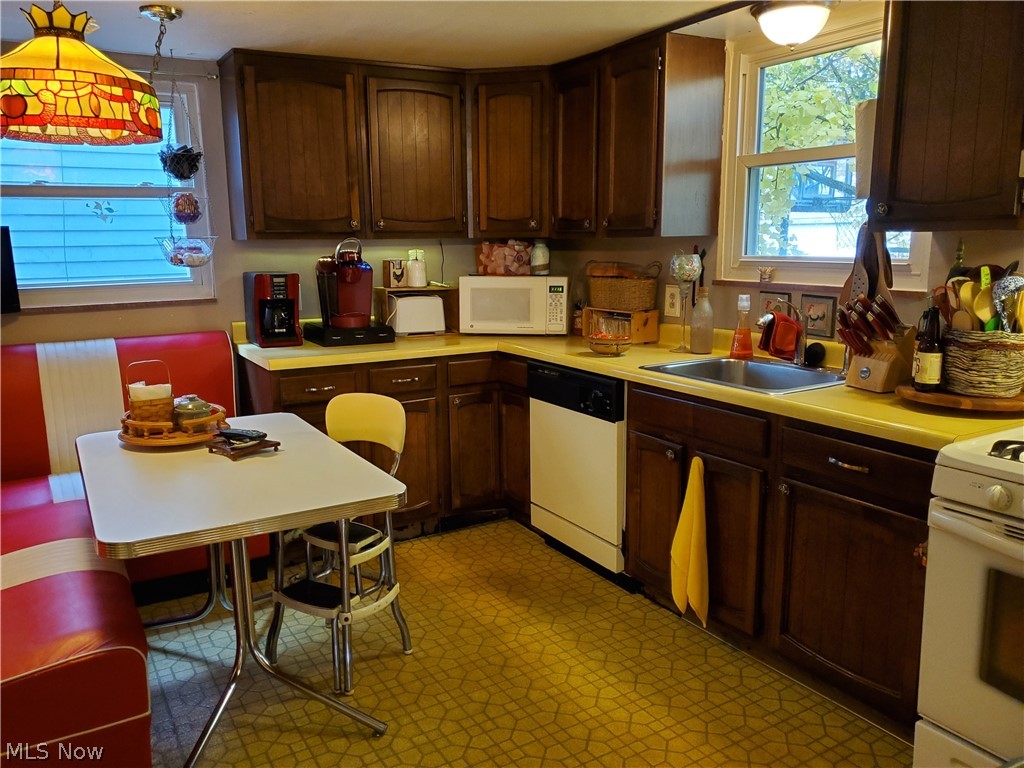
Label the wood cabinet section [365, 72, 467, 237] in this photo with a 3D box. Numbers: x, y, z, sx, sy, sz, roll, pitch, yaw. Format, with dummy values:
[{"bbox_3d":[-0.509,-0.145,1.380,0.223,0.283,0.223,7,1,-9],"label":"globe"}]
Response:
[{"bbox_3d":[-0.517,-1.081,3.694,0.535,0.750,0.320,-7,13,-31],"label":"wood cabinet section"}]

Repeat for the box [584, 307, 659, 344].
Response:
[{"bbox_3d":[0.509,-0.282,3.601,0.164,0.145,0.364,-7,12,-31],"label":"box"}]

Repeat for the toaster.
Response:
[{"bbox_3d":[-0.475,-0.343,3.845,0.250,0.185,0.160,-4,11,-17],"label":"toaster"}]

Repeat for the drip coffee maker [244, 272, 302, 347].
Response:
[{"bbox_3d":[-1.088,-0.344,3.502,0.180,0.330,0.235,-7,12,-29],"label":"drip coffee maker"}]

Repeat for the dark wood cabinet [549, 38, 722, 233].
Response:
[{"bbox_3d":[0.504,-1.023,3.338,0.324,0.761,0.767,-7,12,-31],"label":"dark wood cabinet"}]

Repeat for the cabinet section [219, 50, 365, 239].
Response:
[{"bbox_3d":[-0.967,-1.026,3.418,0.528,0.760,0.320,-7,13,-31],"label":"cabinet section"}]

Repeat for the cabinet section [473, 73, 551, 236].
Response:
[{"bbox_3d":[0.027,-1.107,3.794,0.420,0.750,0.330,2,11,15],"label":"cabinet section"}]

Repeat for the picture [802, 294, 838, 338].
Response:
[{"bbox_3d":[1.111,-0.245,2.788,0.020,0.145,0.137,-7,12,-31],"label":"picture"}]

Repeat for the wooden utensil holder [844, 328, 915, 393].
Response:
[{"bbox_3d":[1.137,-0.085,2.352,0.185,0.187,0.125,-7,12,-31],"label":"wooden utensil holder"}]

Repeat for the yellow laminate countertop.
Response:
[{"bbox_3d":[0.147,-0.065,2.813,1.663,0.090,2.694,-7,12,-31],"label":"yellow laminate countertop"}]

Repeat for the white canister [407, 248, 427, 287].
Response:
[{"bbox_3d":[-0.472,-0.576,3.805,0.098,0.188,0.098,0,10,0],"label":"white canister"}]

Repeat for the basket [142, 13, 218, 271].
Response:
[{"bbox_3d":[-1.370,-0.921,3.161,0.260,0.890,0.260,-7,12,-29],"label":"basket"}]

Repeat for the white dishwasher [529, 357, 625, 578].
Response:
[{"bbox_3d":[0.494,0.302,3.307,0.600,0.795,0.600,-7,12,-31],"label":"white dishwasher"}]

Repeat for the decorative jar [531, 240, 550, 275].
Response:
[{"bbox_3d":[0.145,-0.646,3.927,0.091,0.179,0.091,0,10,0],"label":"decorative jar"}]

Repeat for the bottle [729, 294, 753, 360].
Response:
[{"bbox_3d":[0.883,-0.214,2.936,0.080,0.232,0.080,-7,12,-31],"label":"bottle"}]

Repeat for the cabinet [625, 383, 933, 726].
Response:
[{"bbox_3d":[0.988,0.440,2.548,0.613,0.815,1.187,-7,12,-31],"label":"cabinet"}]

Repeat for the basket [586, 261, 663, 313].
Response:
[{"bbox_3d":[0.515,-0.450,3.539,0.178,0.208,0.324,-7,12,-31],"label":"basket"}]

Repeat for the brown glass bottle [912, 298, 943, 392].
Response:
[{"bbox_3d":[1.138,-0.100,2.091,0.066,0.240,0.066,-7,12,-31],"label":"brown glass bottle"}]

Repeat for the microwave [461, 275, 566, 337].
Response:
[{"bbox_3d":[0.033,-0.412,3.924,0.520,0.288,0.363,1,10,7],"label":"microwave"}]

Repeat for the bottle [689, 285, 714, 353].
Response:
[{"bbox_3d":[0.758,-0.250,3.076,0.085,0.255,0.085,-1,11,0],"label":"bottle"}]

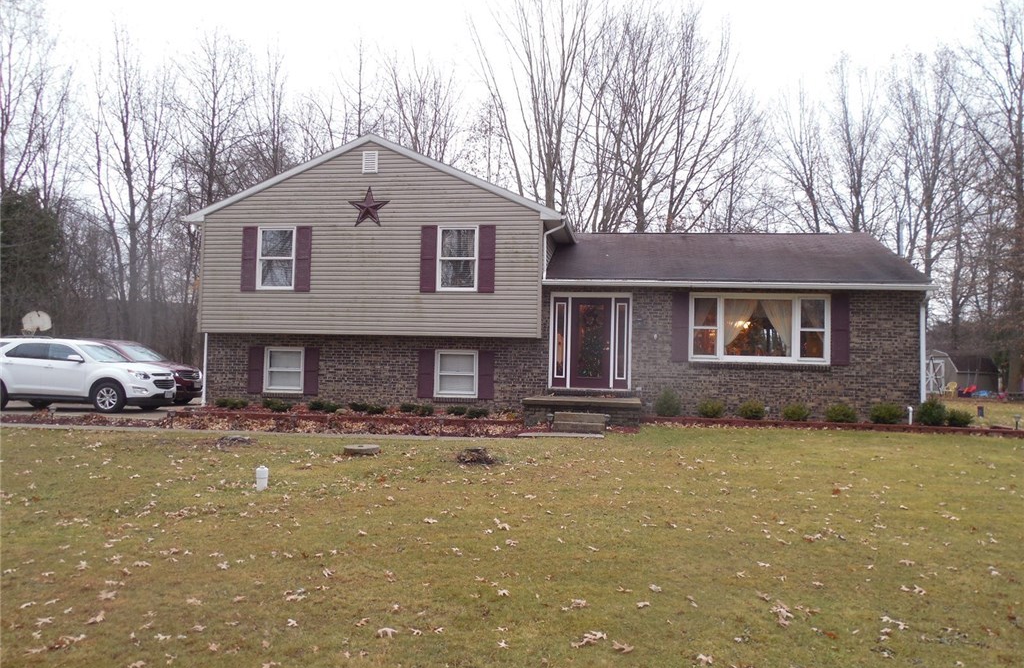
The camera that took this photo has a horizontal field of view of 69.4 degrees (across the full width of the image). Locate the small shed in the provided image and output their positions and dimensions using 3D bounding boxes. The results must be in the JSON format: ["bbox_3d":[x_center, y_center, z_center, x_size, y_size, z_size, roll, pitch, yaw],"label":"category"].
[{"bbox_3d":[27.274,2.379,45.774,3.800,2.600,3.100,3,-3,-25],"label":"small shed"}]

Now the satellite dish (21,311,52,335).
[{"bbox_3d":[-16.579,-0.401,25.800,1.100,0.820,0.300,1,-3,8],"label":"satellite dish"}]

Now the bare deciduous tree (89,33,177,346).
[{"bbox_3d":[-20.753,-7.181,40.547,4.630,19.850,4.490,1,-3,9],"label":"bare deciduous tree"}]

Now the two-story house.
[{"bbox_3d":[1.048,-1.061,19.933,16.050,6.120,8.400,1,-3,9],"label":"two-story house"}]

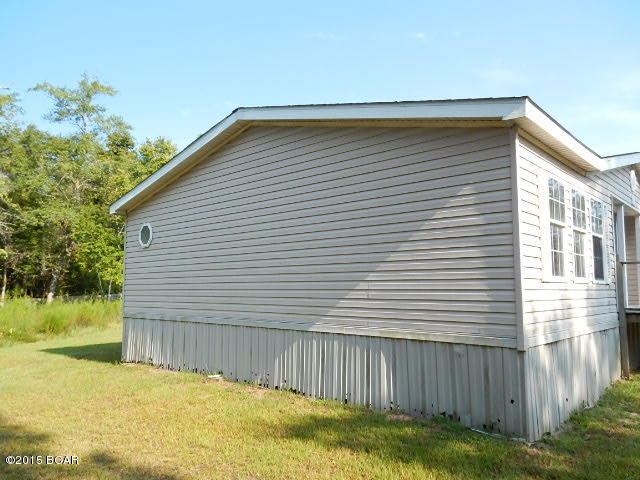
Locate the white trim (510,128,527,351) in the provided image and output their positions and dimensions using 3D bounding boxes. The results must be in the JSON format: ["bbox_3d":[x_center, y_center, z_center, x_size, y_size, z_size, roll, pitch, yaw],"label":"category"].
[{"bbox_3d":[2.217,-0.023,5.192,0.075,2.478,0.075,-5,-8,42],"label":"white trim"}]

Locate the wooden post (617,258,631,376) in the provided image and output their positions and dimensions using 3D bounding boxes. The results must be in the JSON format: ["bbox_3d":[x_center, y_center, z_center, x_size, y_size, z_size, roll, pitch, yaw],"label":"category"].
[{"bbox_3d":[5.569,1.429,8.502,0.092,2.180,0.092,-5,-8,42],"label":"wooden post"}]

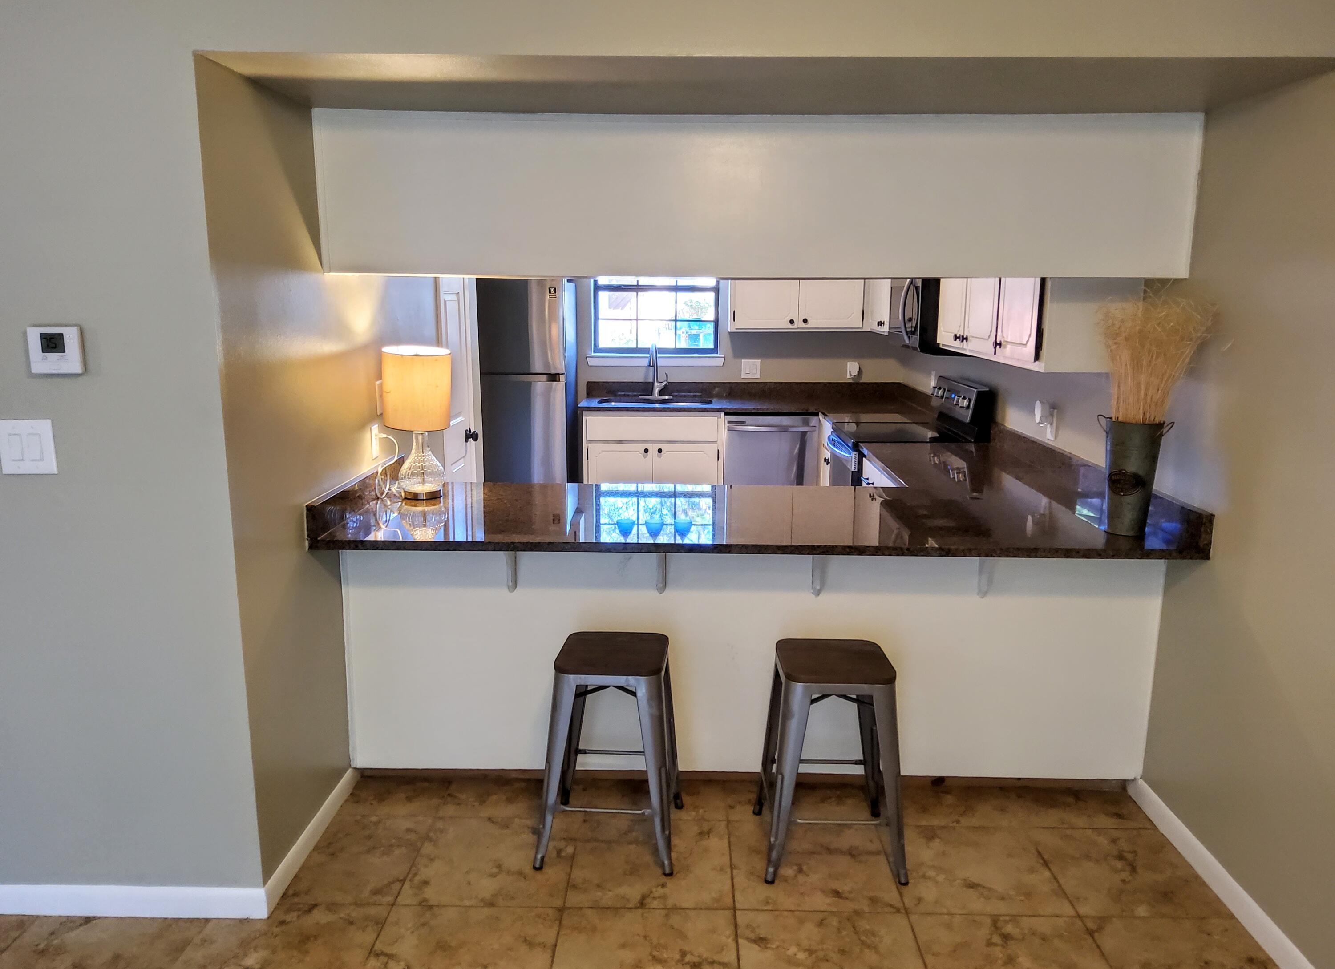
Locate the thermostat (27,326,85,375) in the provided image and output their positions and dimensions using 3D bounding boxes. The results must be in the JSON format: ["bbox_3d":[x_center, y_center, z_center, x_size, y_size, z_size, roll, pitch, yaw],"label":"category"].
[{"bbox_3d":[-1.458,-0.320,2.395,0.122,0.110,0.025,1,12,1],"label":"thermostat"}]

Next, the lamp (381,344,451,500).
[{"bbox_3d":[-0.883,-0.210,3.564,0.236,0.528,0.236,1,12,1],"label":"lamp"}]

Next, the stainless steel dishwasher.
[{"bbox_3d":[0.679,-0.085,6.781,0.605,0.860,0.610,1,11,1],"label":"stainless steel dishwasher"}]

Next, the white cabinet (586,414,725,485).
[{"bbox_3d":[-0.081,-0.098,6.811,0.910,0.880,0.610,1,11,1],"label":"white cabinet"}]

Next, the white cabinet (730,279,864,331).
[{"bbox_3d":[0.859,-1.407,6.703,0.890,0.760,0.320,1,11,1],"label":"white cabinet"}]

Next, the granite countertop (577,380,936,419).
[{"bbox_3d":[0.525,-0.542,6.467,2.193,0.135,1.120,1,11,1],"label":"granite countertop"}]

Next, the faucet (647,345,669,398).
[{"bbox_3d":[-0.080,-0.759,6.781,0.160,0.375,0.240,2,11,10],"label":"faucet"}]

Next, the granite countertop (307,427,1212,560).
[{"bbox_3d":[0.291,-0.054,3.979,2.710,0.135,1.980,1,12,1],"label":"granite countertop"}]

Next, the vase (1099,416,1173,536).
[{"bbox_3d":[1.462,-0.025,3.167,0.215,0.362,0.168,9,14,35],"label":"vase"}]

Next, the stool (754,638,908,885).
[{"bbox_3d":[0.484,0.807,2.985,0.405,0.612,0.405,1,12,1],"label":"stool"}]

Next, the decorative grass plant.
[{"bbox_3d":[1.401,-0.370,2.931,0.310,0.390,0.270,1,11,1],"label":"decorative grass plant"}]

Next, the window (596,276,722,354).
[{"bbox_3d":[-0.074,-1.358,6.927,0.880,0.920,0.100,1,11,1],"label":"window"}]

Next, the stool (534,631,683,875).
[{"bbox_3d":[-0.163,0.793,3.030,0.405,0.612,0.405,1,12,5],"label":"stool"}]

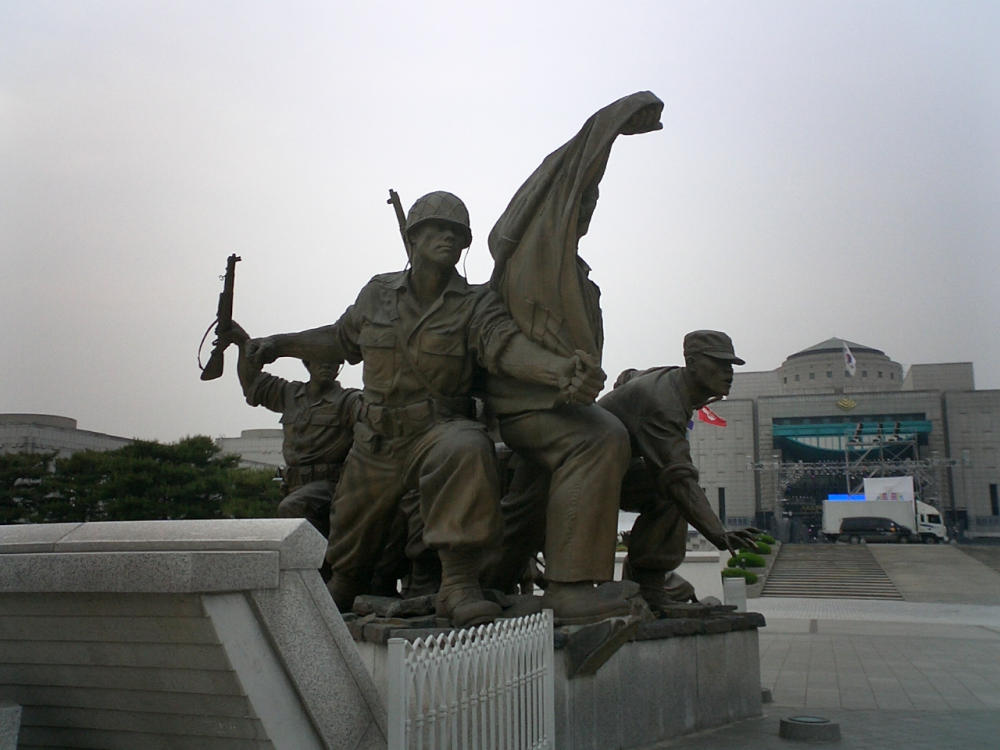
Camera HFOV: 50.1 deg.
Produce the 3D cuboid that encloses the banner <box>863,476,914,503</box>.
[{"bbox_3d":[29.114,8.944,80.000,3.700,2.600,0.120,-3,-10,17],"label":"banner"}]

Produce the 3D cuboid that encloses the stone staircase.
[{"bbox_3d":[17.901,10.375,58.631,5.530,2.670,32.400,-3,-10,16],"label":"stone staircase"}]

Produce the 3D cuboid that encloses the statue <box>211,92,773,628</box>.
[{"bbox_3d":[-0.500,0.032,10.752,5.600,4.700,3.400,-5,-11,28],"label":"statue"}]

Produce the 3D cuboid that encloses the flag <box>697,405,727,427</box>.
[{"bbox_3d":[9.940,1.824,50.000,1.500,1.150,0.350,-2,-10,14],"label":"flag"}]

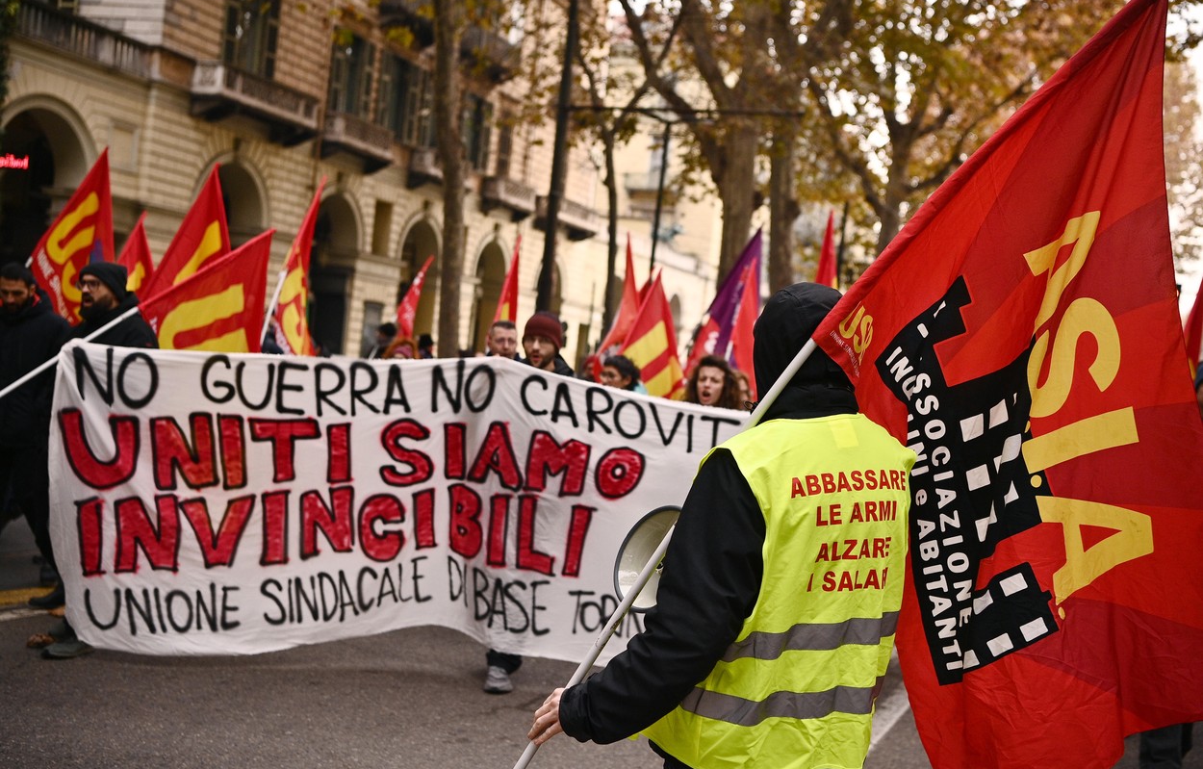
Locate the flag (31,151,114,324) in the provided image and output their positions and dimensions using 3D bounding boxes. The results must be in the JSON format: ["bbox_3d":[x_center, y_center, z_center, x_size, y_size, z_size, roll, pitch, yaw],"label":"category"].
[{"bbox_3d":[-2.925,-0.777,8.500,0.480,1.030,0.330,4,1,-19],"label":"flag"}]

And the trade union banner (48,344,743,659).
[{"bbox_3d":[-0.822,0.548,7.000,3.300,1.380,0.400,3,1,-5],"label":"trade union banner"}]

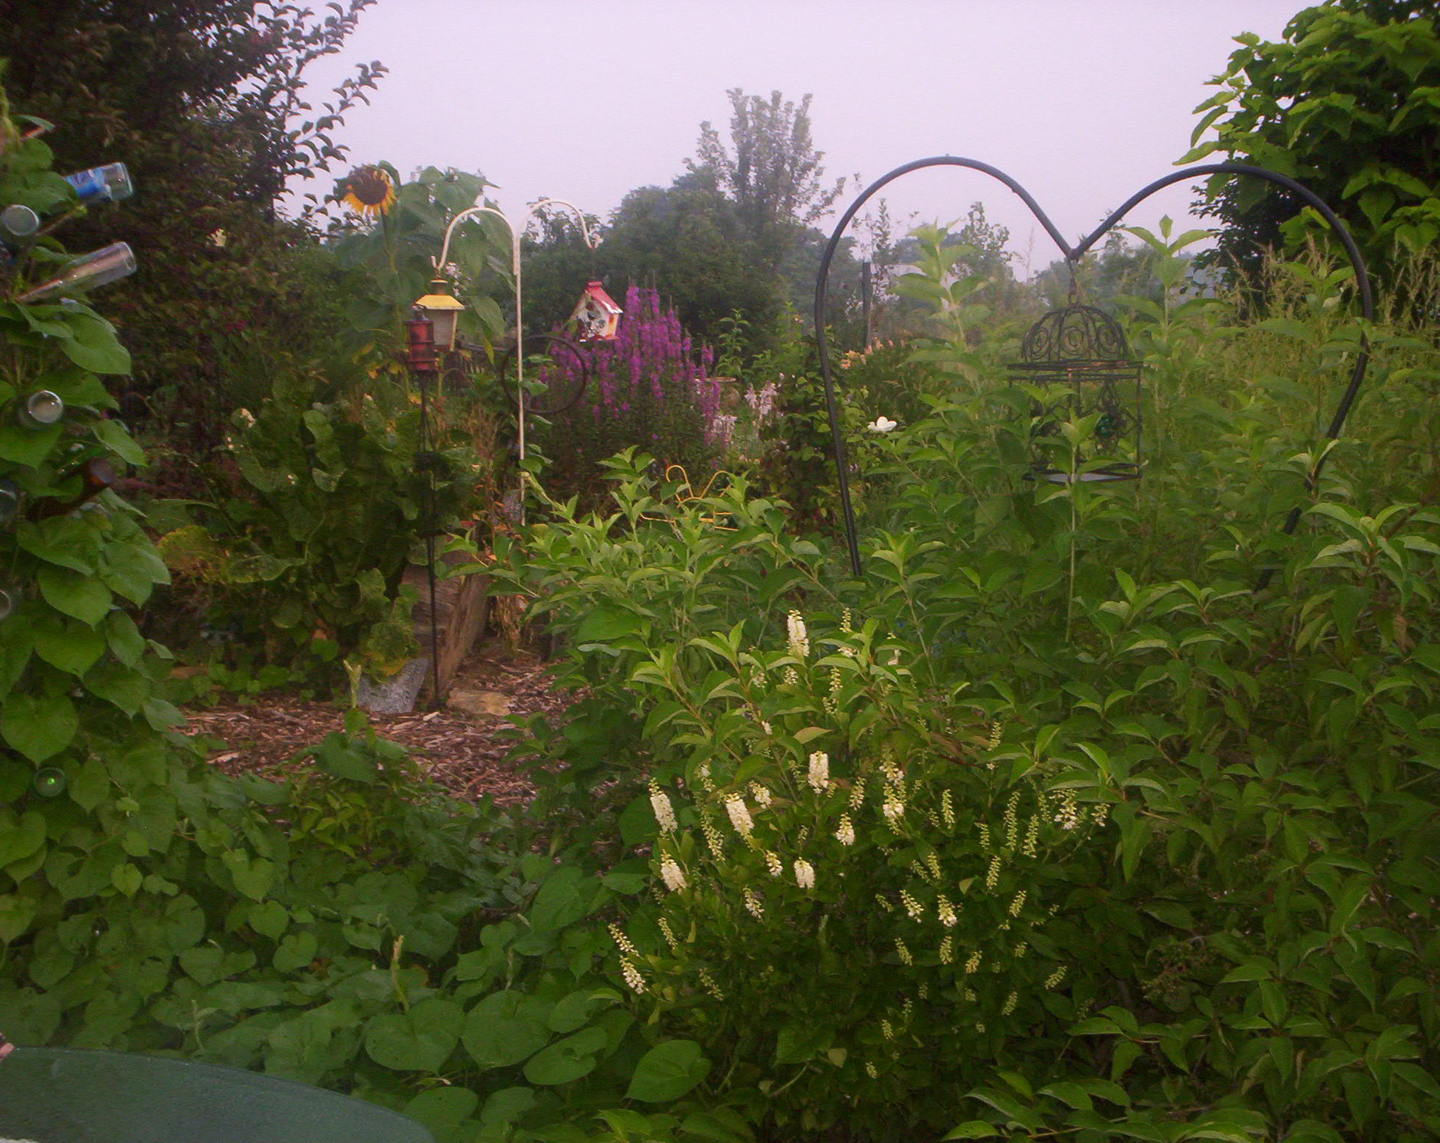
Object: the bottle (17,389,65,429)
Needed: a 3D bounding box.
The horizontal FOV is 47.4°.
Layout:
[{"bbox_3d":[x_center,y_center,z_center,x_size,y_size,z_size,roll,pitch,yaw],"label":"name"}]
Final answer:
[{"bbox_3d":[-1.342,-0.308,3.227,0.066,0.066,0.245,-6,1,-29],"label":"bottle"}]

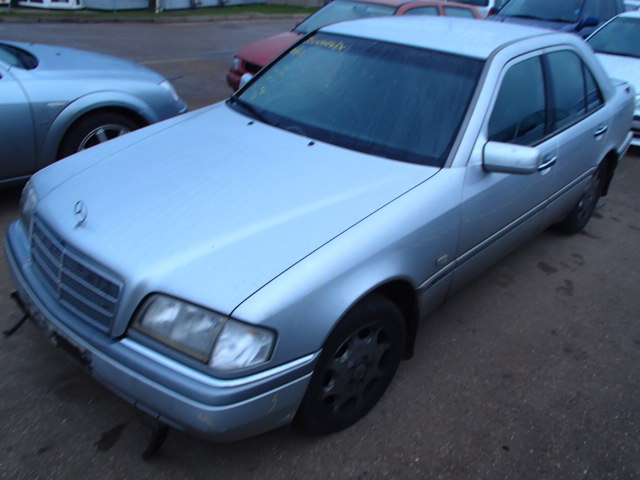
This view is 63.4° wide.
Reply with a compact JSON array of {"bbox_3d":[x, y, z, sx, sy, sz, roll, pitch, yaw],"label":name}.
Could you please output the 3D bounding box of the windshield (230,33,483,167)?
[{"bbox_3d":[0.131,-0.773,2.637,1.430,0.120,0.800,25,69,36],"label":"windshield"}]

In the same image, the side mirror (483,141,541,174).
[{"bbox_3d":[0.820,-0.356,2.208,0.230,0.125,0.110,25,34,36],"label":"side mirror"}]

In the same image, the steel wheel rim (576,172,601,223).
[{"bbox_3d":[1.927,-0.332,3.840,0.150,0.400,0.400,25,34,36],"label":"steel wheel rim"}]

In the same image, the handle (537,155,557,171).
[{"bbox_3d":[1.212,-0.412,2.755,0.055,0.045,0.240,25,34,36],"label":"handle"}]

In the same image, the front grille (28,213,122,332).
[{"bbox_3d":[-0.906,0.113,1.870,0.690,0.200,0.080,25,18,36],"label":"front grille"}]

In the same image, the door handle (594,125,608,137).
[{"bbox_3d":[1.819,-0.707,3.352,0.055,0.045,0.240,25,34,36],"label":"door handle"}]

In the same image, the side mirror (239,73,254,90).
[{"bbox_3d":[-0.495,-0.977,3.268,0.230,0.125,0.110,25,34,36],"label":"side mirror"}]

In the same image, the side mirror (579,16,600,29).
[{"bbox_3d":[4.598,-3.700,8.800,0.240,0.160,0.130,25,34,36],"label":"side mirror"}]

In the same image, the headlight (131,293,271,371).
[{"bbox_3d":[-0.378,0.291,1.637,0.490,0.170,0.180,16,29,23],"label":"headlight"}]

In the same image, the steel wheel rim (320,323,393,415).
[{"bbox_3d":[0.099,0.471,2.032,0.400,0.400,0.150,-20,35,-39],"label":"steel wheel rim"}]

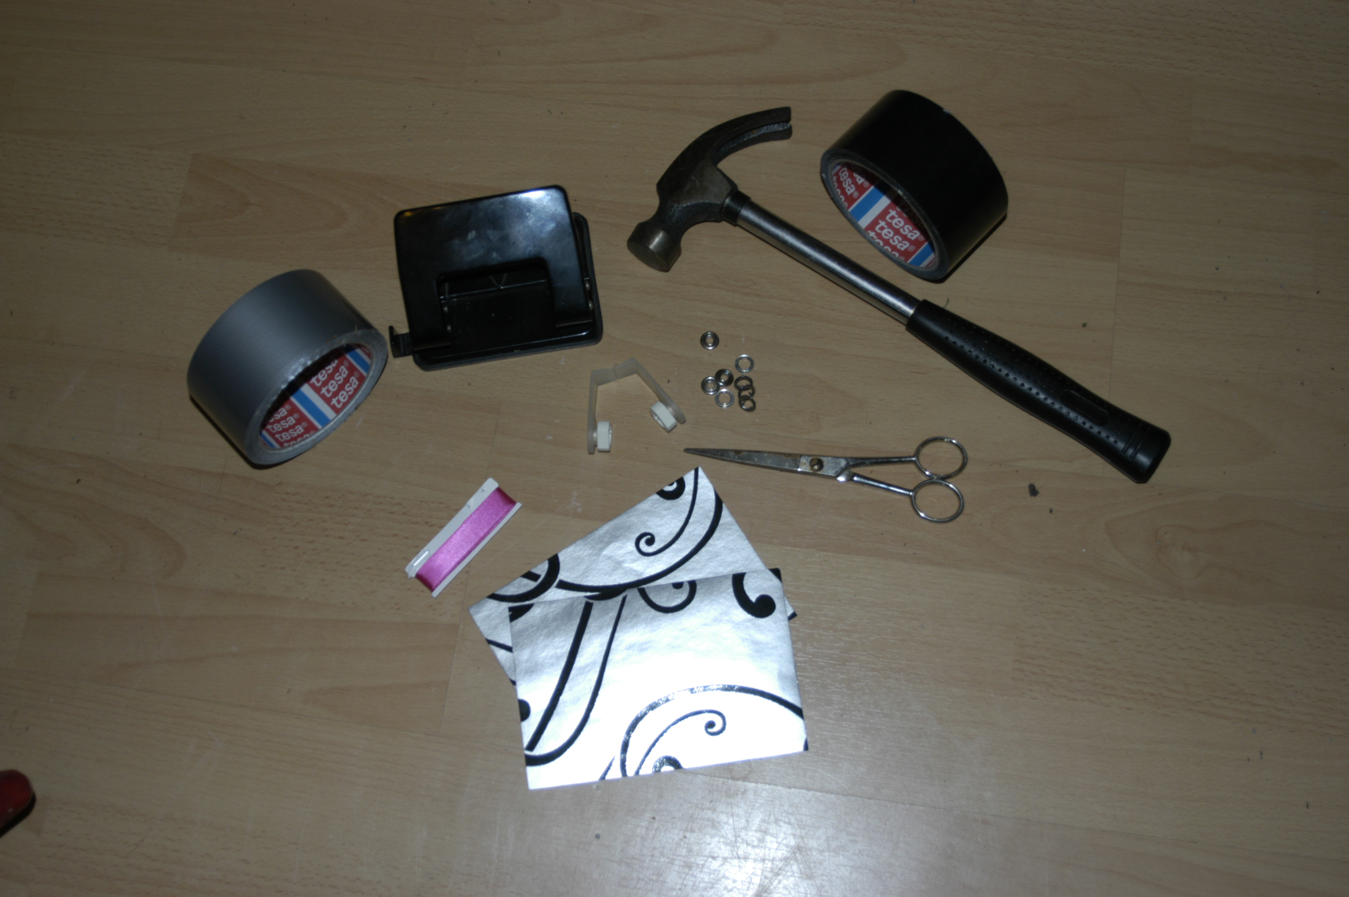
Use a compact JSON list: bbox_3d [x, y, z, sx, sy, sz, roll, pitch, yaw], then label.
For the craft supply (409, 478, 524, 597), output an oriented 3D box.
[{"bbox_3d":[-0.118,0.050,0.881,0.021,0.013,0.072,40,80,13],"label":"craft supply"}]

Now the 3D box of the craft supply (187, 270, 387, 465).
[{"bbox_3d":[-0.213,-0.044,0.870,0.099,0.099,0.049,-44,76,-9],"label":"craft supply"}]

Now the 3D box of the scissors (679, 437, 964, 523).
[{"bbox_3d":[0.084,0.010,0.882,0.158,0.008,0.049,7,74,6],"label":"scissors"}]

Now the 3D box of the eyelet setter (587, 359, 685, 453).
[{"bbox_3d":[-0.028,-0.025,0.895,0.057,0.016,0.046,-19,74,-2],"label":"eyelet setter"}]

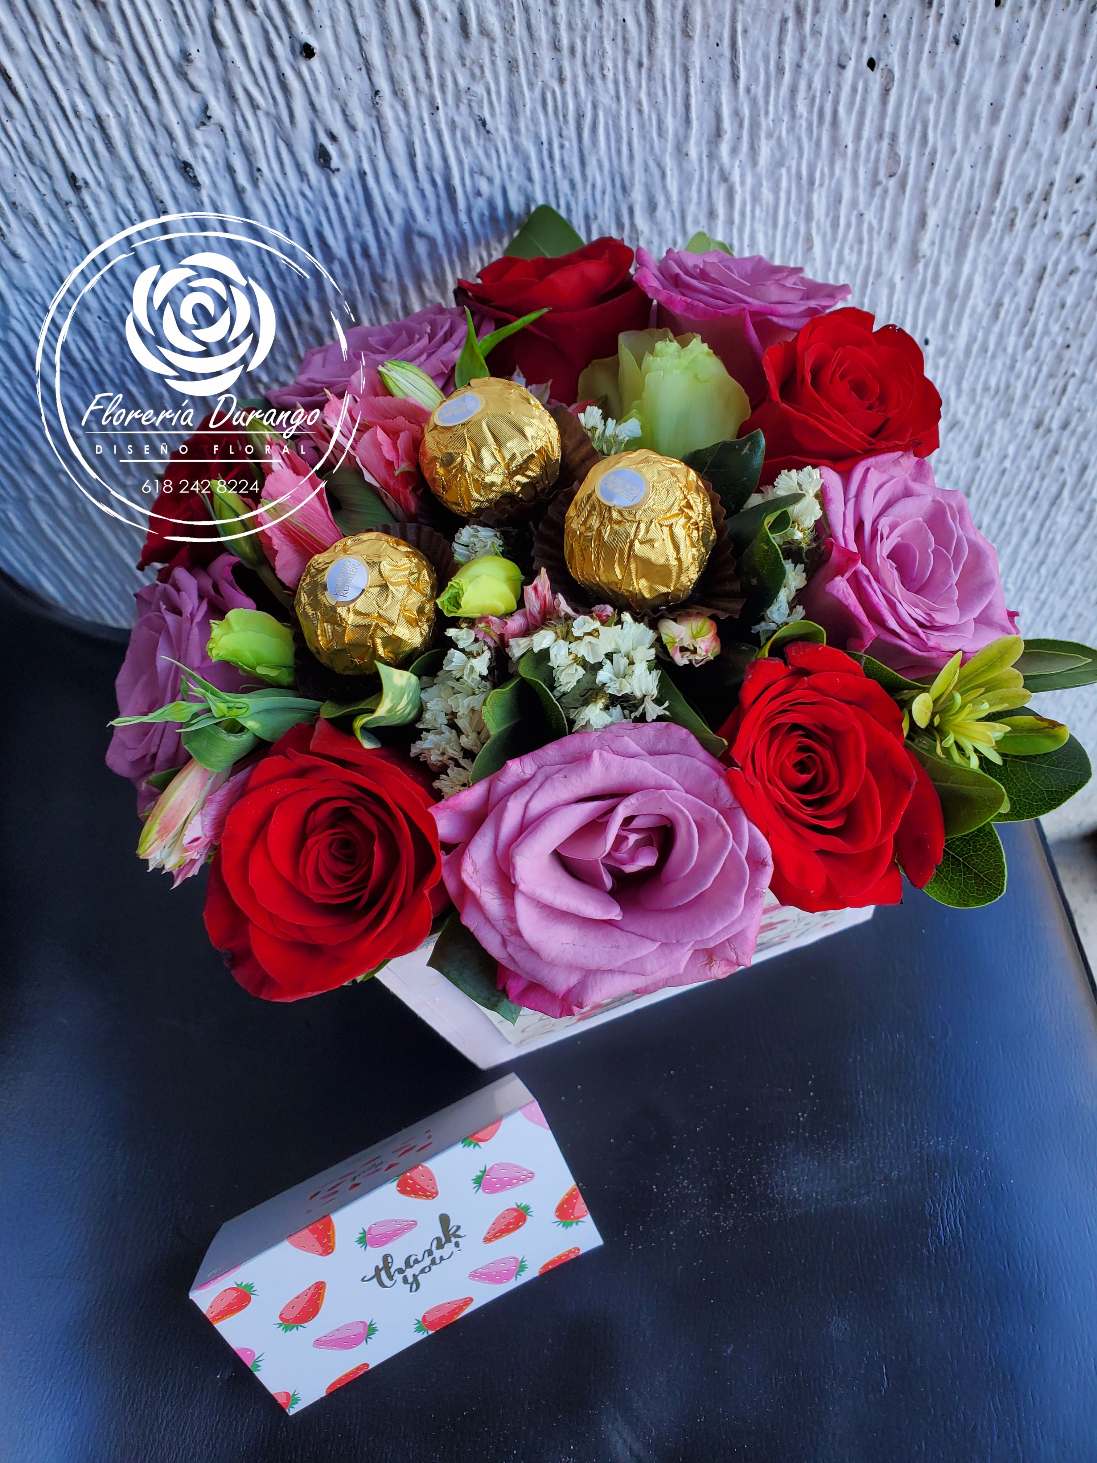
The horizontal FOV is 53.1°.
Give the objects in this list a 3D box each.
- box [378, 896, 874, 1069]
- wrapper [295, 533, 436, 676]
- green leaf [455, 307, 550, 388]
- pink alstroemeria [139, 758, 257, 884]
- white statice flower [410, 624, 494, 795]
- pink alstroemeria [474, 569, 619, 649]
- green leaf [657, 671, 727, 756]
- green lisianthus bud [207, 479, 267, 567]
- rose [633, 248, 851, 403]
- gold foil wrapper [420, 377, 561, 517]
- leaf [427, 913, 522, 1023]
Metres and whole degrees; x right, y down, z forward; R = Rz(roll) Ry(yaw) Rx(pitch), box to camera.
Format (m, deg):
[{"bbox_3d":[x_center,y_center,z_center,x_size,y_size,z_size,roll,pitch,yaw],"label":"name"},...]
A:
[{"bbox_3d":[0.014,0.008,0.349,0.135,0.092,0.135,-20,59,-2],"label":"box"},{"bbox_3d":[-0.041,-0.029,0.249,0.032,0.032,0.032,-3,59,5],"label":"wrapper"},{"bbox_3d":[-0.011,-0.091,0.262,0.022,0.021,0.009,-4,61,8],"label":"green leaf"},{"bbox_3d":[-0.082,0.021,0.256,0.021,0.019,0.030,27,68,23],"label":"pink alstroemeria"},{"bbox_3d":[-0.021,-0.005,0.240,0.017,0.022,0.031,-4,61,8],"label":"white statice flower"},{"bbox_3d":[-0.001,-0.026,0.242,0.031,0.018,0.017,-4,61,8],"label":"pink alstroemeria"},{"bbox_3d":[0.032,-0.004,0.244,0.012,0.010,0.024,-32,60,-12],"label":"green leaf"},{"bbox_3d":[-0.075,-0.050,0.265,0.012,0.027,0.012,-11,42,18],"label":"green lisianthus bud"},{"bbox_3d":[0.049,-0.102,0.280,0.053,0.043,0.053,-3,43,5],"label":"rose"},{"bbox_3d":[-0.013,-0.064,0.246,0.031,0.030,0.031,-8,68,19],"label":"gold foil wrapper"},{"bbox_3d":[-0.017,0.053,0.247,0.020,0.016,0.019,-4,61,8],"label":"leaf"}]

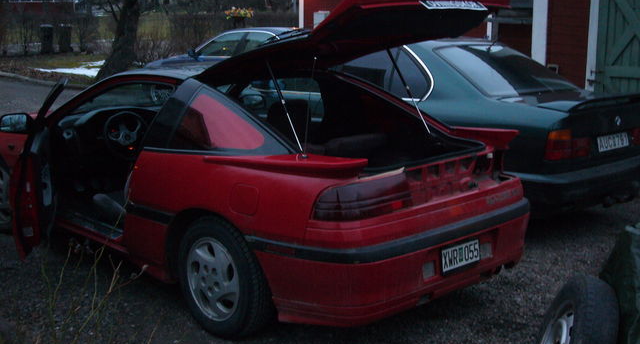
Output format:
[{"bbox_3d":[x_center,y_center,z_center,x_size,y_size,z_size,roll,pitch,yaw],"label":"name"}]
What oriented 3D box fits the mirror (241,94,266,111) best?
[{"bbox_3d":[-0.520,-0.543,6.614,0.190,0.130,0.110,-9,14,-43],"label":"mirror"}]

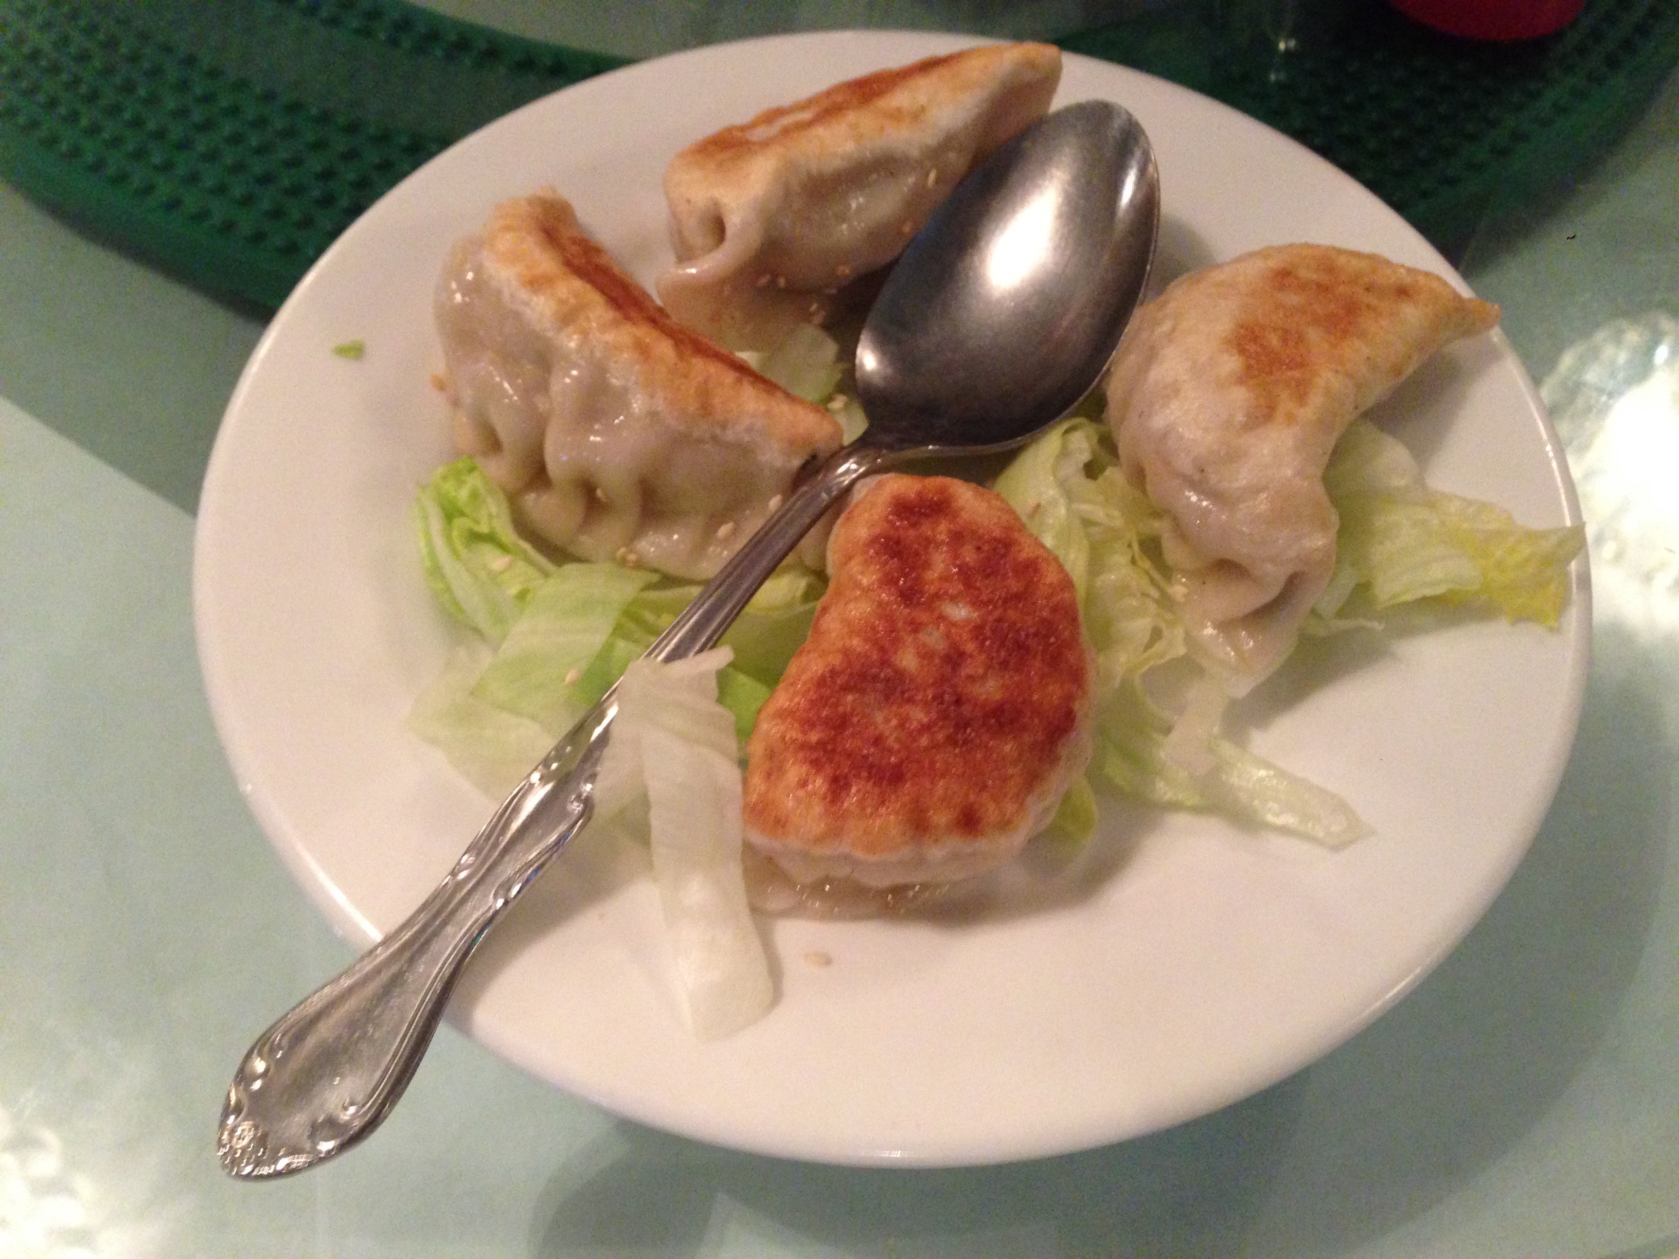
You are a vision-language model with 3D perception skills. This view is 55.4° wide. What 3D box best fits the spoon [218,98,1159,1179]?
[{"bbox_3d":[-0.015,-0.006,0.225,0.043,0.024,0.198,34,75,20],"label":"spoon"}]

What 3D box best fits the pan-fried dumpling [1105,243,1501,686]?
[{"bbox_3d":[0.072,-0.032,0.252,0.045,0.033,0.083,33,64,20],"label":"pan-fried dumpling"}]

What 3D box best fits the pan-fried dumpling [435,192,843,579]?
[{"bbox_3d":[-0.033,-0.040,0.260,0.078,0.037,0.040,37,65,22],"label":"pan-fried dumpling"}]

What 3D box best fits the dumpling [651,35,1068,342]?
[{"bbox_3d":[0.005,-0.078,0.281,0.082,0.034,0.032,-29,62,-16],"label":"dumpling"}]

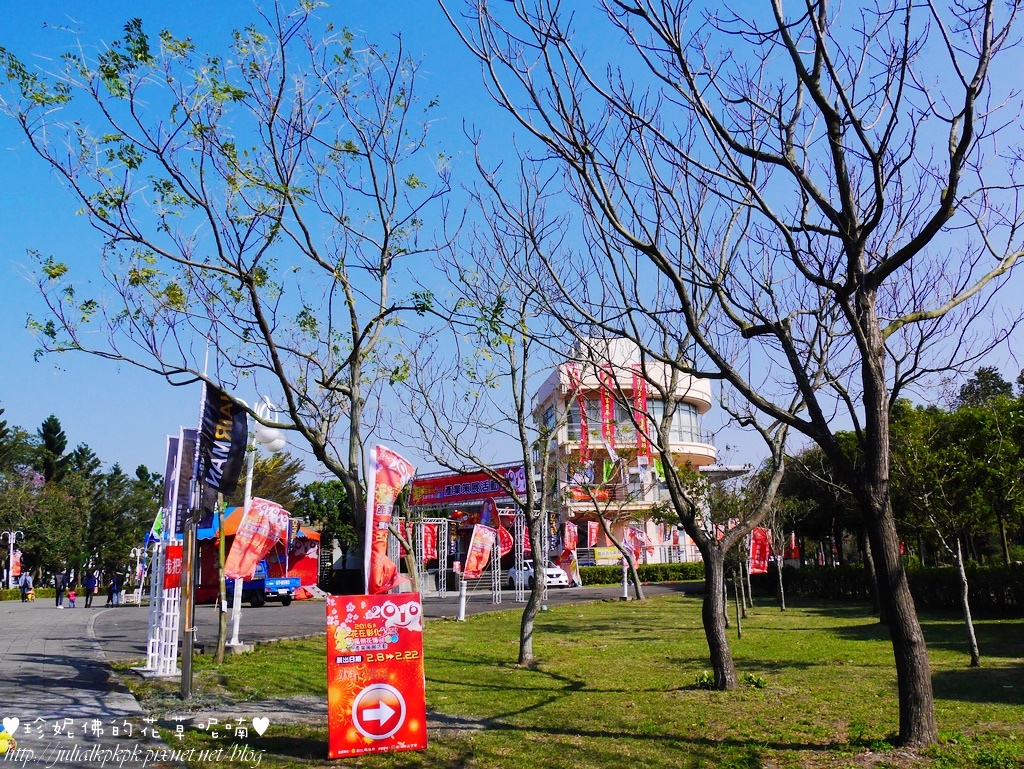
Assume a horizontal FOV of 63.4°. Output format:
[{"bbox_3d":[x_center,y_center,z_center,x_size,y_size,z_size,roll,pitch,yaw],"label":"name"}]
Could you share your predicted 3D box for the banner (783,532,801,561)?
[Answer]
[{"bbox_3d":[16.021,9.257,47.500,0.850,1.580,0.250,0,-12,-6],"label":"banner"}]

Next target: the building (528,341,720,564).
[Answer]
[{"bbox_3d":[7.875,5.672,59.072,11.000,16.000,10.500,1,-12,-8],"label":"building"}]

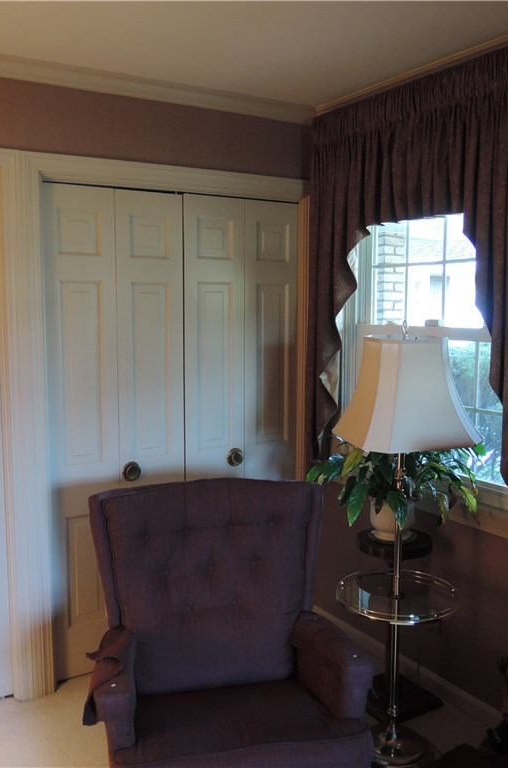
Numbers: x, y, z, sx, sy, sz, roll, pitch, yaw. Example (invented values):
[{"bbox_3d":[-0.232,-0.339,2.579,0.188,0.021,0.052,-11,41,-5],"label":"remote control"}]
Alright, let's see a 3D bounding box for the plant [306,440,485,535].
[{"bbox_3d":[0.521,0.401,2.691,0.500,0.410,0.600,-4,8,-31],"label":"plant"}]

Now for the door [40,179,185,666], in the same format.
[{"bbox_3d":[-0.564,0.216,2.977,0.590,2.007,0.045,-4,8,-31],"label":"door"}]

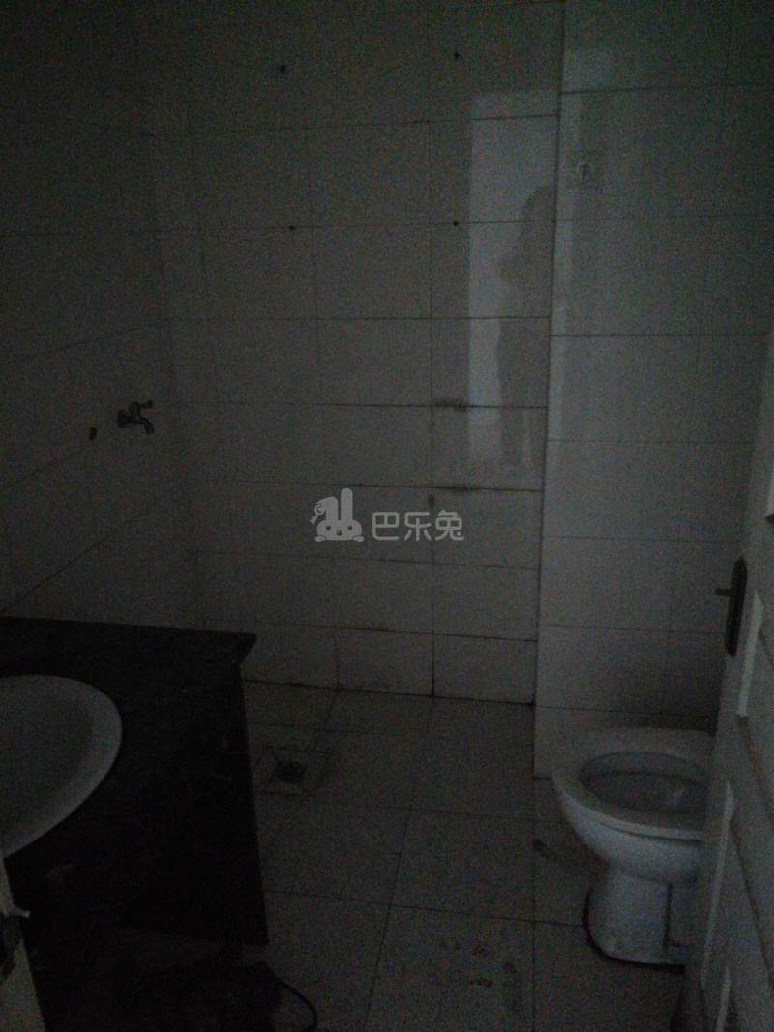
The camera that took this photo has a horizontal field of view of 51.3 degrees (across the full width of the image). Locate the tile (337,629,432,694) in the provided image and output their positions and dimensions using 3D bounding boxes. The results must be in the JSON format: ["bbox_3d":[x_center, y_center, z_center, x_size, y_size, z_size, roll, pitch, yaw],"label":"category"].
[{"bbox_3d":[-0.006,0.490,2.712,0.330,0.234,0.012,2,21,10],"label":"tile"}]

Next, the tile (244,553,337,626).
[{"bbox_3d":[-0.340,0.250,2.674,0.330,0.250,0.010,2,20,10],"label":"tile"}]

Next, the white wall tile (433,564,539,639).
[{"bbox_3d":[0.312,0.270,2.551,0.330,0.251,0.010,2,20,9],"label":"white wall tile"}]

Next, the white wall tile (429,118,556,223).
[{"bbox_3d":[0.275,-0.910,2.128,0.324,0.250,0.010,2,21,10],"label":"white wall tile"}]

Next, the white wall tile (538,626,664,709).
[{"bbox_3d":[0.565,0.409,2.143,0.330,0.251,0.010,2,20,9],"label":"white wall tile"}]

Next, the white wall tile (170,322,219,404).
[{"bbox_3d":[-0.589,-0.471,2.466,0.131,0.251,0.012,2,21,10],"label":"white wall tile"}]

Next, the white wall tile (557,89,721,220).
[{"bbox_3d":[0.535,-0.774,1.728,0.334,0.251,0.012,2,21,10],"label":"white wall tile"}]

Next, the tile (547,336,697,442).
[{"bbox_3d":[0.549,-0.299,1.897,0.330,0.250,0.010,2,20,10],"label":"tile"}]

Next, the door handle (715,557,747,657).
[{"bbox_3d":[0.498,0.130,1.173,0.040,0.157,0.047,3,21,13],"label":"door handle"}]

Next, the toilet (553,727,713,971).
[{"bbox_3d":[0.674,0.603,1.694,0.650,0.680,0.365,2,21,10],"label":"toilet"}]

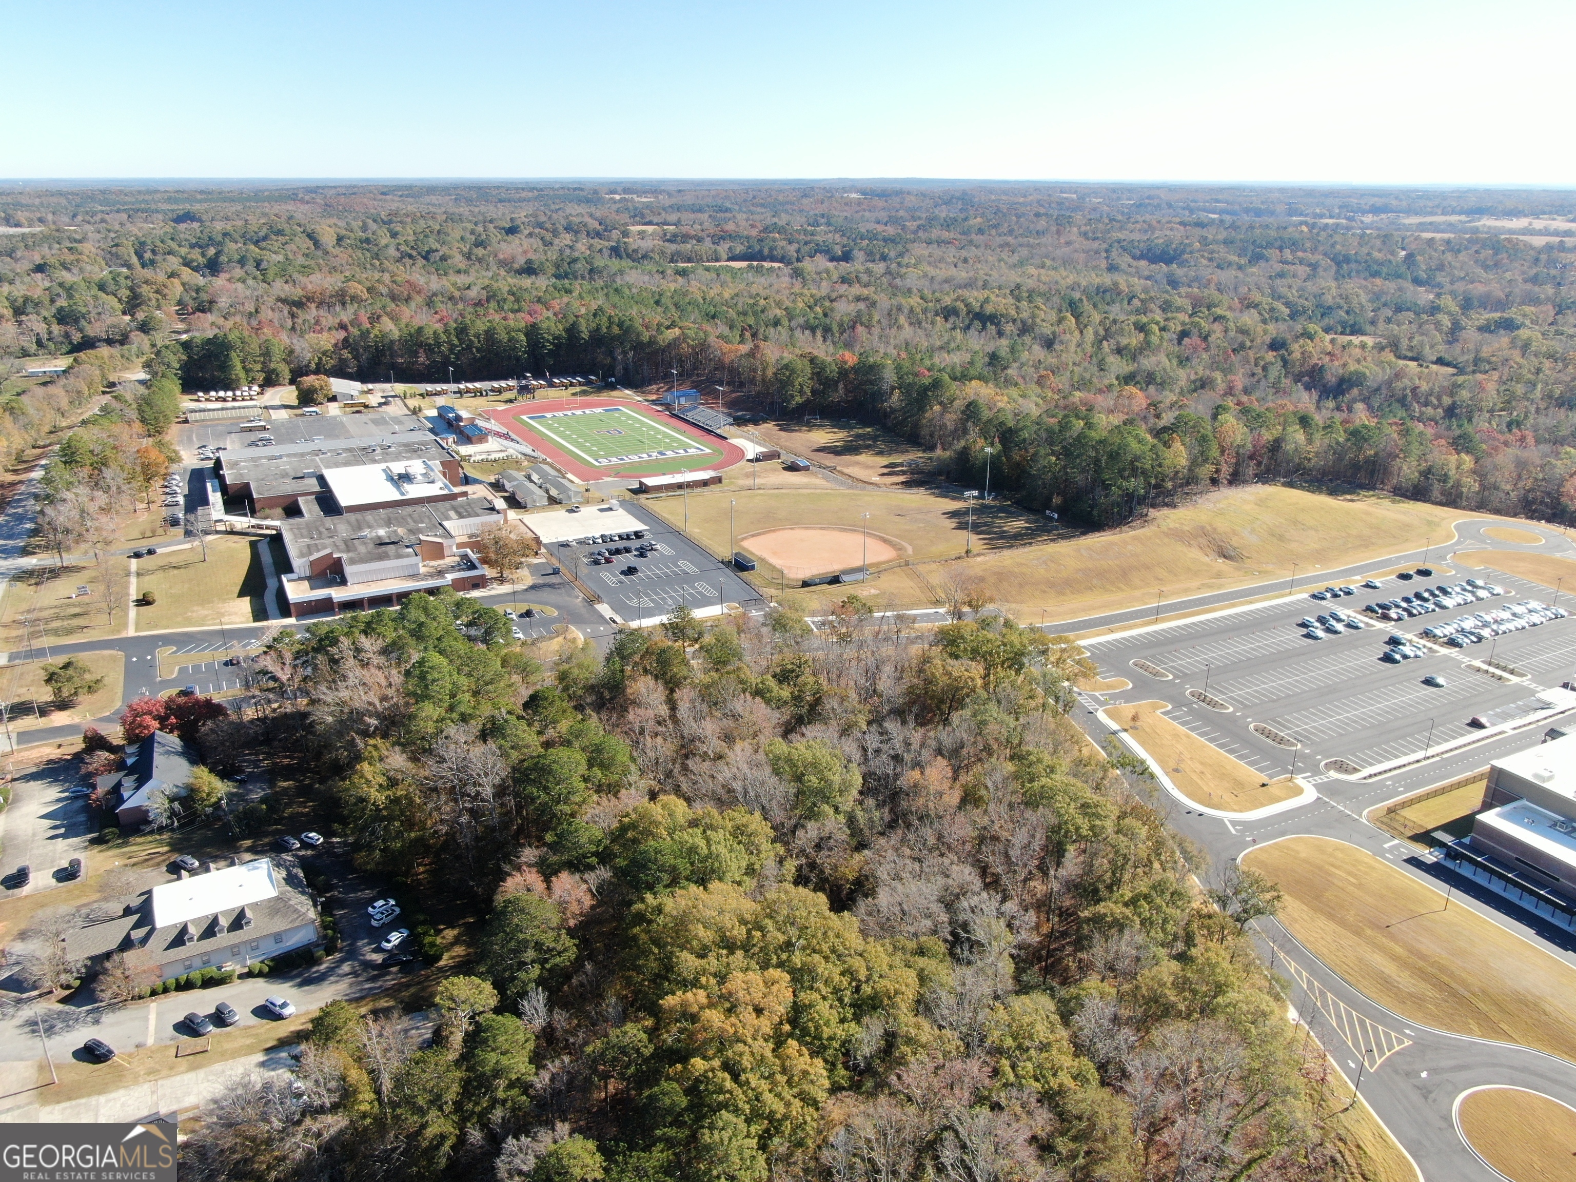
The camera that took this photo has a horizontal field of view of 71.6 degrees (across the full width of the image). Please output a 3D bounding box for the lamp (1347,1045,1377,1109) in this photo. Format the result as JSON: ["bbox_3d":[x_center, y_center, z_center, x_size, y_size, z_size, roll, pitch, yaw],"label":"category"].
[{"bbox_3d":[75.004,63.243,142.236,1.150,8.600,0.450,-2,21,-7],"label":"lamp"}]

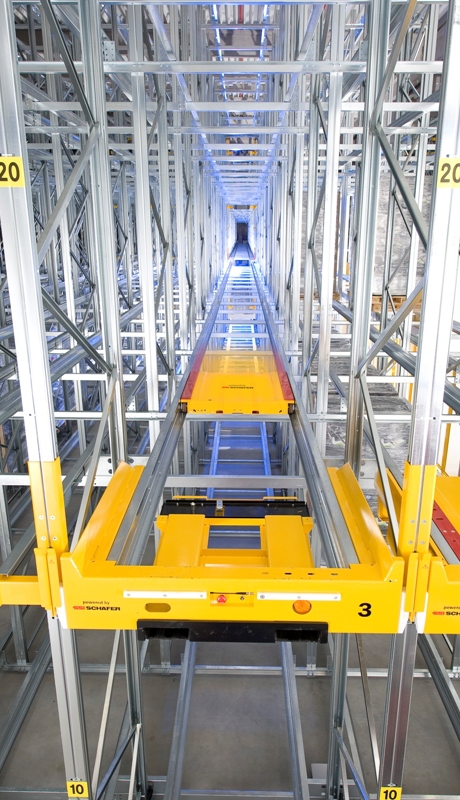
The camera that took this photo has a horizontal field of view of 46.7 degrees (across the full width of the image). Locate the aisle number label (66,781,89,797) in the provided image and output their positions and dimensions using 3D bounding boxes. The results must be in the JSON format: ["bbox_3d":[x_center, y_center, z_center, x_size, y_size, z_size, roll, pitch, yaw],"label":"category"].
[{"bbox_3d":[-0.706,1.803,2.466,0.095,0.095,0.004,0,16,1],"label":"aisle number label"}]

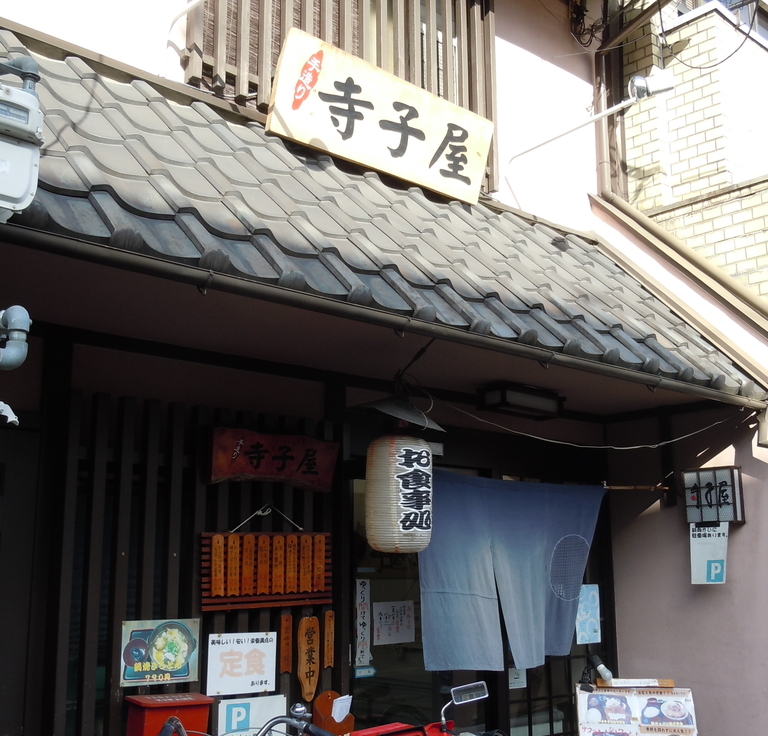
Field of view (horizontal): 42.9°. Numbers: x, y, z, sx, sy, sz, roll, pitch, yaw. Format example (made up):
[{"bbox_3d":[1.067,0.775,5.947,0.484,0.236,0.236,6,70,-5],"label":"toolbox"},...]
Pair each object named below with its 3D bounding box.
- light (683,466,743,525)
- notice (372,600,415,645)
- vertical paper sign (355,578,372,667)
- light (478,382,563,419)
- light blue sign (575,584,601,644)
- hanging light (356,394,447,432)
[{"bbox_3d":[1.650,0.643,4.877,0.105,0.270,0.270,10,-16,-43],"label":"light"},{"bbox_3d":[0.046,1.116,4.282,0.250,0.180,0.008,10,-16,-43],"label":"notice"},{"bbox_3d":[-0.084,1.084,4.161,0.084,0.357,0.010,10,-16,-43],"label":"vertical paper sign"},{"bbox_3d":[0.649,0.157,4.622,0.465,0.102,0.185,10,-16,-43],"label":"light"},{"bbox_3d":[1.083,1.308,5.178,0.210,0.303,0.010,10,-16,-42],"label":"light blue sign"},{"bbox_3d":[0.050,0.170,3.580,0.360,0.120,0.340,6,-11,0],"label":"hanging light"}]

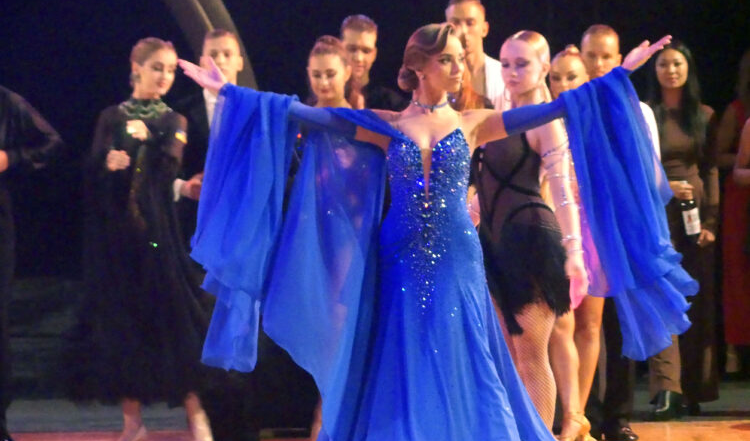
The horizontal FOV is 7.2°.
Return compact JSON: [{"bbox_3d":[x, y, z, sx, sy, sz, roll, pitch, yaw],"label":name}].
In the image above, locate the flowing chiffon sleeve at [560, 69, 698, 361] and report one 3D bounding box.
[{"bbox_3d":[0.854,-0.024,20.000,0.460,0.990,0.300,0,2,-3],"label":"flowing chiffon sleeve"}]

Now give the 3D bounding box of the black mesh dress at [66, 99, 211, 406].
[{"bbox_3d":[-0.986,0.133,24.750,0.600,1.280,0.520,0,1,-7],"label":"black mesh dress"}]

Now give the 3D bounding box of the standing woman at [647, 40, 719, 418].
[{"bbox_3d":[1.393,0.032,27.000,0.430,1.710,0.370,0,2,9],"label":"standing woman"}]

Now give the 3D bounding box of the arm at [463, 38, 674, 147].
[{"bbox_3d":[0.673,-0.439,20.450,0.780,0.190,0.150,-17,0,5],"label":"arm"}]

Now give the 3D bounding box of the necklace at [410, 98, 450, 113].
[{"bbox_3d":[0.187,-0.391,20.000,0.128,0.055,0.120,0,2,-4],"label":"necklace"}]

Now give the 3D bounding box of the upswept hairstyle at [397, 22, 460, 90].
[{"bbox_3d":[0.183,-0.566,20.500,0.230,0.235,0.180,1,1,44],"label":"upswept hairstyle"}]

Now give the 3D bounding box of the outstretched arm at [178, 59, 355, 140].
[{"bbox_3d":[-0.354,-0.426,20.000,0.660,0.150,0.140,16,2,0],"label":"outstretched arm"}]

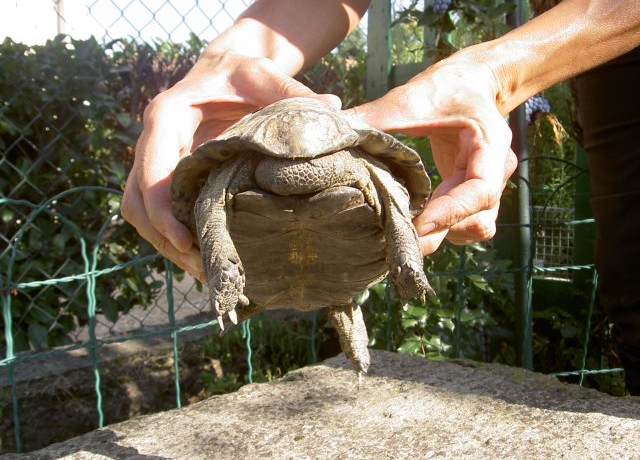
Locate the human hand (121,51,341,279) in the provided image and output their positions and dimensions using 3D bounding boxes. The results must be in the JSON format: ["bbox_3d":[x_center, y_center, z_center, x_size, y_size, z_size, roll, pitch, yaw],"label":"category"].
[{"bbox_3d":[-0.058,-0.044,0.470,0.128,0.135,0.105,-3,13,-12],"label":"human hand"}]

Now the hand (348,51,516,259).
[{"bbox_3d":[0.075,-0.053,0.485,0.105,0.118,0.100,3,13,12],"label":"hand"}]

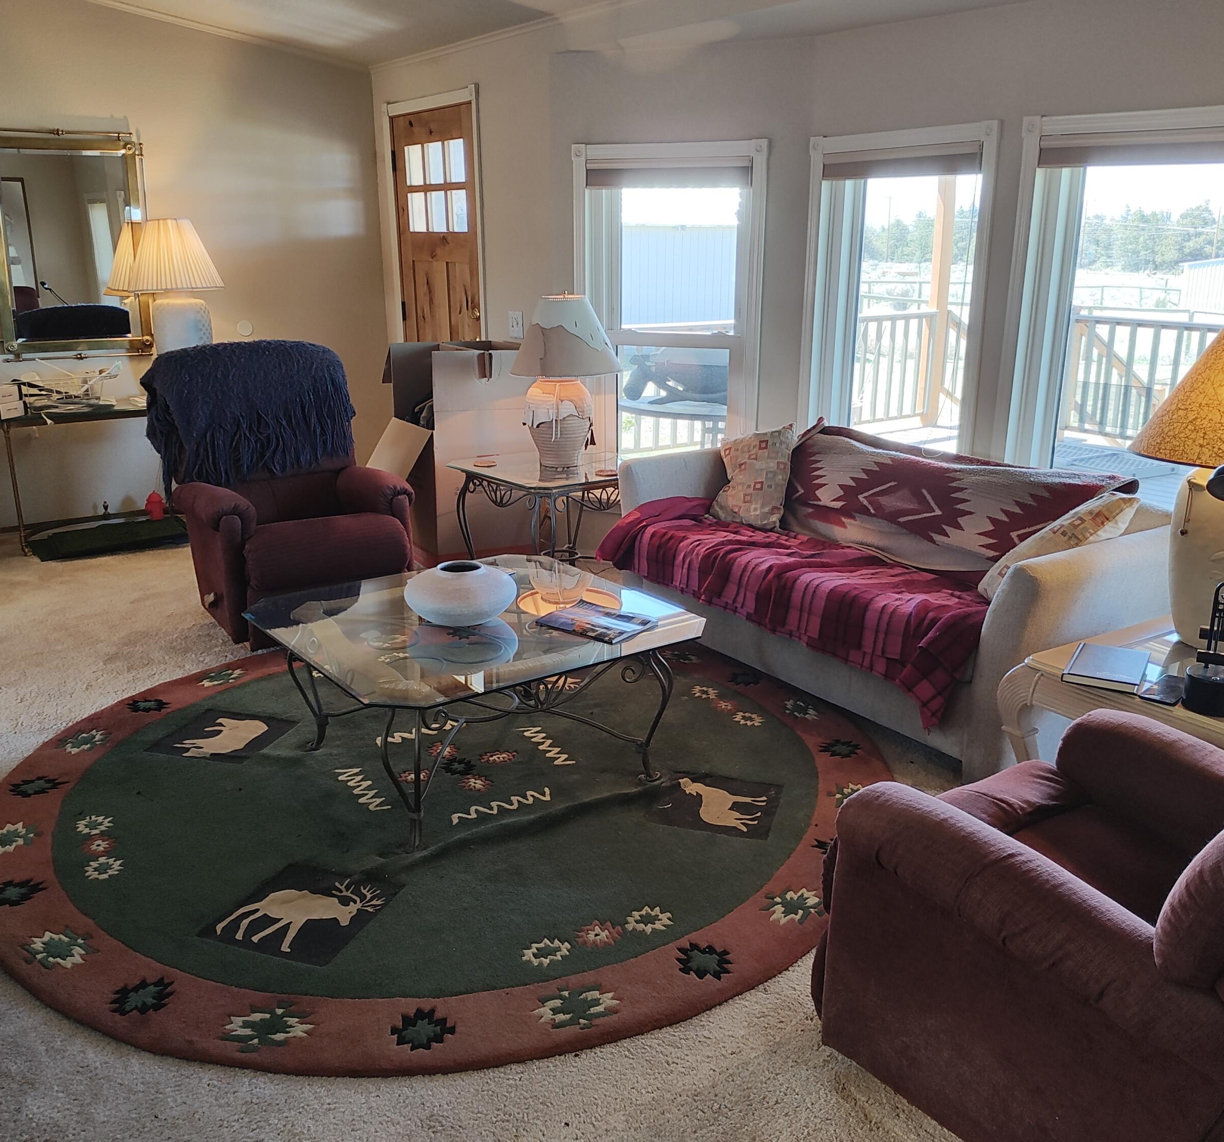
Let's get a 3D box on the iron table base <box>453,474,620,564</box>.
[{"bbox_3d":[-0.223,-0.163,4.569,0.600,0.525,0.600,-12,21,-34],"label":"iron table base"}]

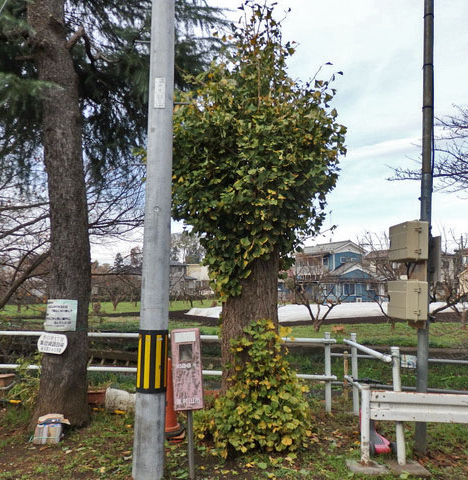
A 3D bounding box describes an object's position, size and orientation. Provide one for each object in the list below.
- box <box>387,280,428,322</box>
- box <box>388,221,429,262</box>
[{"bbox_3d":[1.599,0.557,4.273,0.190,0.330,0.410,3,-6,-2],"label":"box"},{"bbox_3d":[1.631,0.024,4.327,0.190,0.330,0.410,3,-6,-2],"label":"box"}]

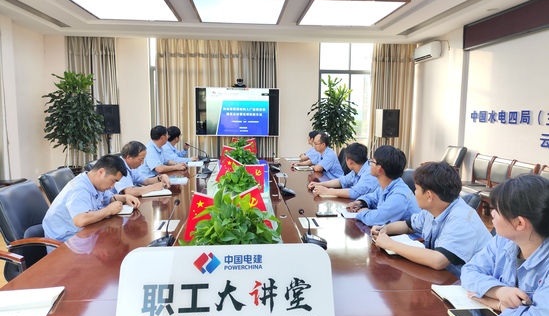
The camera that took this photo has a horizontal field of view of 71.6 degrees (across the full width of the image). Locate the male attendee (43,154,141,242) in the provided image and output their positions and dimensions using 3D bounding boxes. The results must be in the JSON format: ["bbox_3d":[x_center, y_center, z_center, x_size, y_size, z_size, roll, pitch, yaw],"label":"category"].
[{"bbox_3d":[-1.330,0.572,2.848,0.740,1.170,0.600,-1,7,-11],"label":"male attendee"}]

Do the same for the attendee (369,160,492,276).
[{"bbox_3d":[0.916,0.625,2.247,0.750,1.233,0.580,1,8,6],"label":"attendee"}]

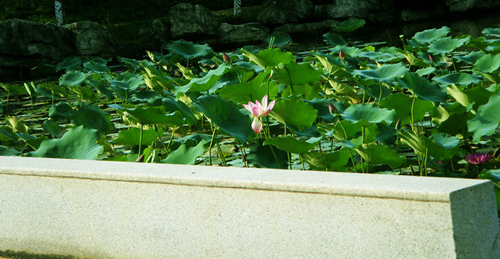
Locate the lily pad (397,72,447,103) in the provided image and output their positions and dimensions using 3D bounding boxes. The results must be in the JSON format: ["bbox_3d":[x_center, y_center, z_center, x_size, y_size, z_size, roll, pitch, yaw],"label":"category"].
[{"bbox_3d":[1.167,-0.286,11.500,0.339,0.068,0.322,20,20,0],"label":"lily pad"}]

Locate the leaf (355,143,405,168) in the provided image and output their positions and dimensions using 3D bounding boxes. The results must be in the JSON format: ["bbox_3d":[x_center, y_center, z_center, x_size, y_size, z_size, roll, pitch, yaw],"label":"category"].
[{"bbox_3d":[0.728,0.146,9.500,0.281,0.101,0.250,-7,8,4],"label":"leaf"}]

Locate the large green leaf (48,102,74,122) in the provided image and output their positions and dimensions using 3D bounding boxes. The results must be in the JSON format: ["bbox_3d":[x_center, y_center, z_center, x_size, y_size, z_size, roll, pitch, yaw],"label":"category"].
[{"bbox_3d":[-1.428,-0.129,12.800,0.197,0.125,0.200,-8,8,-6],"label":"large green leaf"}]

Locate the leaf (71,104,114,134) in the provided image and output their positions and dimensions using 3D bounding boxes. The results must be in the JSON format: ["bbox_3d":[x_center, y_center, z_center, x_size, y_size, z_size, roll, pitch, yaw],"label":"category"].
[{"bbox_3d":[-1.137,-0.072,12.200,0.318,0.175,0.280,-8,8,-5],"label":"leaf"}]

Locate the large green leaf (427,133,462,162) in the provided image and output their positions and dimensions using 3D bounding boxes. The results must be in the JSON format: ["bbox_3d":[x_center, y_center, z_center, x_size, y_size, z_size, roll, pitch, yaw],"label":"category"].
[{"bbox_3d":[1.139,0.100,9.900,0.187,0.130,0.200,-6,8,6],"label":"large green leaf"}]

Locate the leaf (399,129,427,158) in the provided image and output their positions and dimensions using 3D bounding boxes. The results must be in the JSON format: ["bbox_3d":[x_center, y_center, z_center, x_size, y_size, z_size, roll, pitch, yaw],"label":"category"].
[{"bbox_3d":[0.984,0.090,10.173,0.177,0.152,0.212,-7,7,0],"label":"leaf"}]

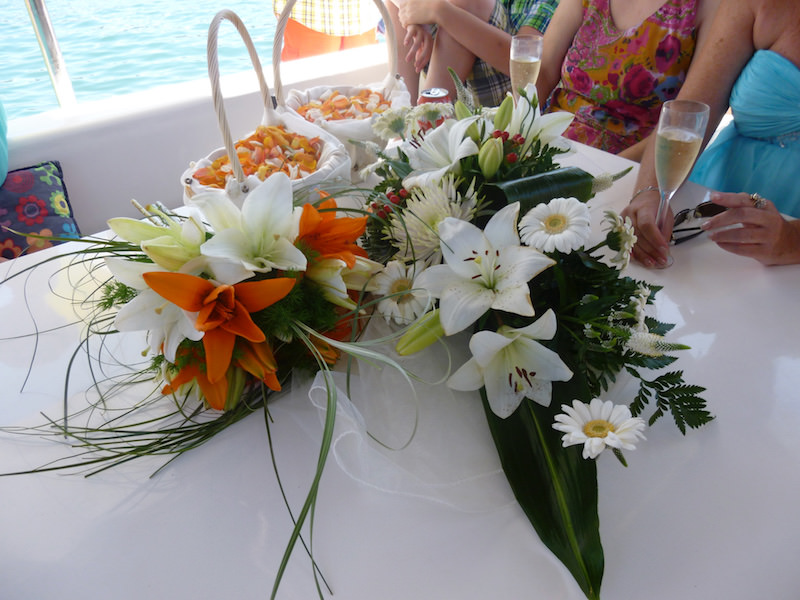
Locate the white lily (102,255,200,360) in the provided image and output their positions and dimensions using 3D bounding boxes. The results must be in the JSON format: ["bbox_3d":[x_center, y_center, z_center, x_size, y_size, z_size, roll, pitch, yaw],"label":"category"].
[{"bbox_3d":[-0.255,0.010,0.605,0.110,0.105,0.085,15,41,22],"label":"white lily"}]

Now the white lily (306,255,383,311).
[{"bbox_3d":[-0.063,-0.019,0.640,0.085,0.060,0.065,21,40,30],"label":"white lily"}]

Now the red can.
[{"bbox_3d":[0.070,-0.359,1.168,0.066,0.115,0.066,-1,35,0],"label":"red can"}]

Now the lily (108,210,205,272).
[{"bbox_3d":[-0.274,-0.066,0.655,0.105,0.065,0.080,-3,33,-24],"label":"lily"}]

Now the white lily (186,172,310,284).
[{"bbox_3d":[-0.166,-0.075,0.625,0.130,0.090,0.115,-13,63,-17],"label":"white lily"}]

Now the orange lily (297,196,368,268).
[{"bbox_3d":[-0.079,-0.078,0.680,0.085,0.075,0.090,45,45,0],"label":"orange lily"}]

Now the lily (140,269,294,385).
[{"bbox_3d":[-0.179,0.025,0.570,0.145,0.110,0.075,-7,1,-9],"label":"lily"}]

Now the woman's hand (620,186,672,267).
[{"bbox_3d":[0.348,-0.102,0.815,0.072,0.068,0.135,2,60,4],"label":"woman's hand"}]

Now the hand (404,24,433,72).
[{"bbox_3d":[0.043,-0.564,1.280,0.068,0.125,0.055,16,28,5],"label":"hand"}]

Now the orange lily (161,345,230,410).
[{"bbox_3d":[-0.204,0.075,0.575,0.080,0.070,0.065,6,47,11],"label":"orange lily"}]

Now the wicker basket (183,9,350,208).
[{"bbox_3d":[-0.192,-0.229,0.824,0.235,0.300,0.245,-5,35,-5],"label":"wicker basket"}]

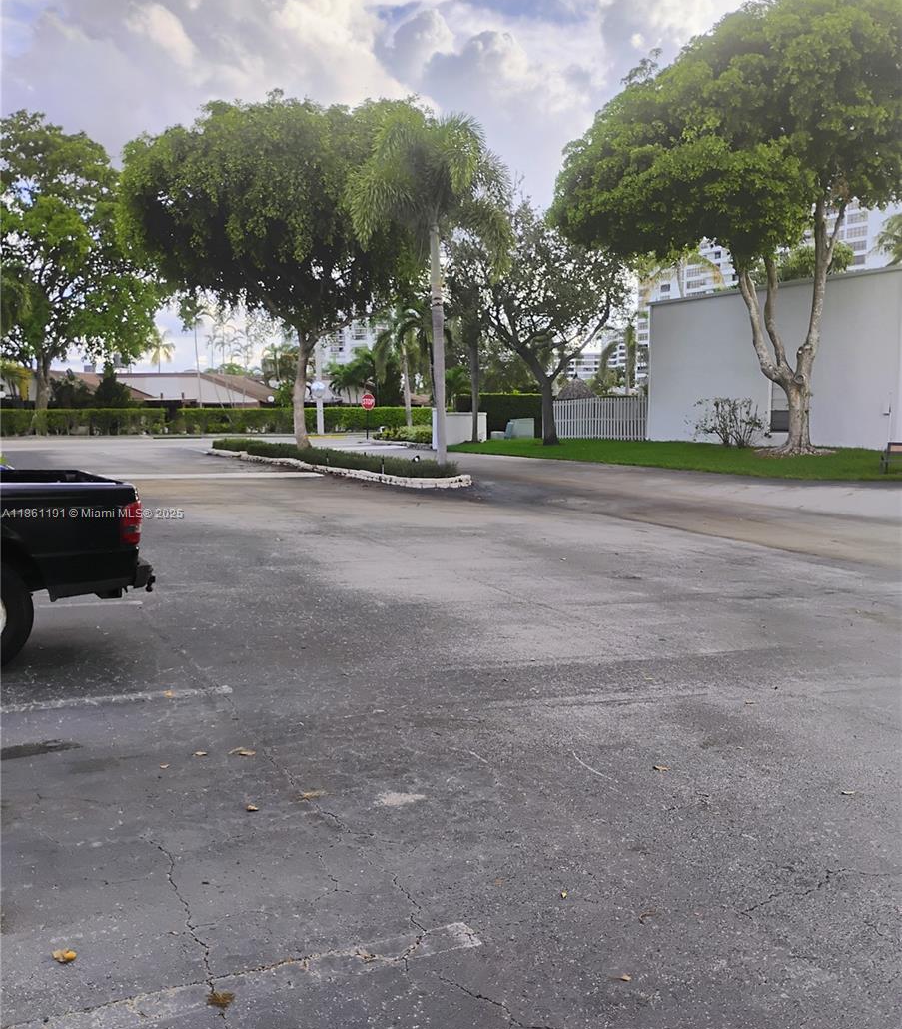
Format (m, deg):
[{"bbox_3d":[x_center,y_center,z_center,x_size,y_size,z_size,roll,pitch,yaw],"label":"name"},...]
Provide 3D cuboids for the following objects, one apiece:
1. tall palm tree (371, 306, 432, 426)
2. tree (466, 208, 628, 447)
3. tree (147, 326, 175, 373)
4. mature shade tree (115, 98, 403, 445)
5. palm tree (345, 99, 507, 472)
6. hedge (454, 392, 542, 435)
[{"bbox_3d":[-2.388,-6.682,45.547,2.620,6.350,2.620,0,6,0],"label":"tall palm tree"},{"bbox_3d":[3.972,-7.724,39.400,6.570,9.690,6.400,0,6,0],"label":"tree"},{"bbox_3d":[-38.448,-18.740,128.734,3.700,12.540,3.700,0,6,0],"label":"tree"},{"bbox_3d":[-5.444,-6.900,28.626,8.590,10.600,8.300,0,6,0],"label":"mature shade tree"},{"bbox_3d":[-0.460,-4.789,21.310,3.590,8.070,3.590,0,6,0],"label":"palm tree"},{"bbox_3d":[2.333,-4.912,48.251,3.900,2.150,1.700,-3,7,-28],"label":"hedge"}]

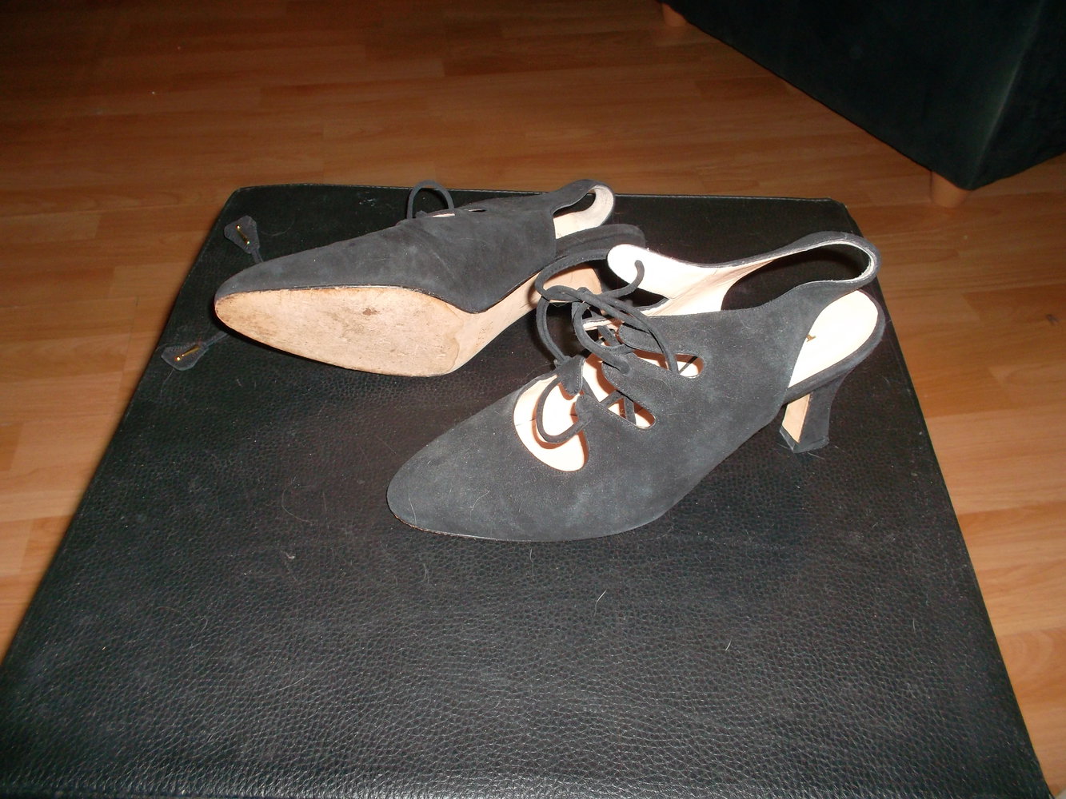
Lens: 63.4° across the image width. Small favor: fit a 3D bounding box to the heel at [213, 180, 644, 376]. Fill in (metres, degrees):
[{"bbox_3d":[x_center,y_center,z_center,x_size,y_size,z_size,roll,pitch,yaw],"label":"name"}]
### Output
[{"bbox_3d":[-0.054,-0.089,0.512,0.243,0.077,0.132,4,53,-1],"label":"heel"}]

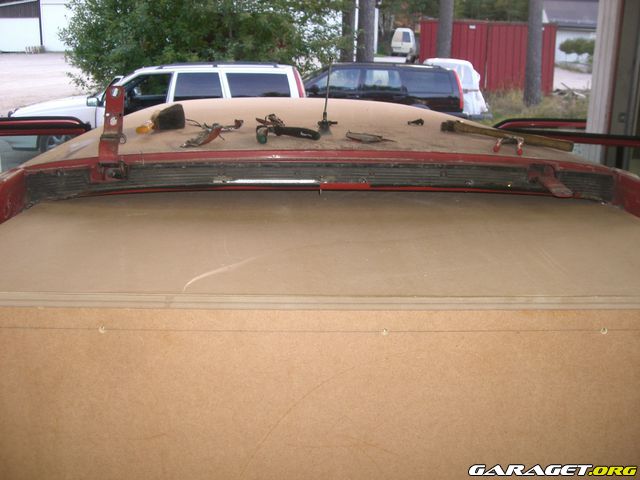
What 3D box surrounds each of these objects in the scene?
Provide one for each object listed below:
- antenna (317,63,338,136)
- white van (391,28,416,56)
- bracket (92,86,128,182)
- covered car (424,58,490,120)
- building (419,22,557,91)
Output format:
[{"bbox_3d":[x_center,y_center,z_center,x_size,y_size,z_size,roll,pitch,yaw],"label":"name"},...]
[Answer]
[{"bbox_3d":[0.017,-0.315,1.531,0.042,0.152,0.075,2,15,-1],"label":"antenna"},{"bbox_3d":[6.505,-15.258,54.403,1.680,1.930,4.200,3,15,10],"label":"white van"},{"bbox_3d":[-0.417,-0.209,1.394,0.052,0.175,0.050,11,15,-3],"label":"bracket"},{"bbox_3d":[3.169,-3.722,17.331,1.700,1.410,4.200,3,16,8],"label":"covered car"},{"bbox_3d":[6.747,-7.454,28.648,4.900,2.600,4.900,4,16,12],"label":"building"}]

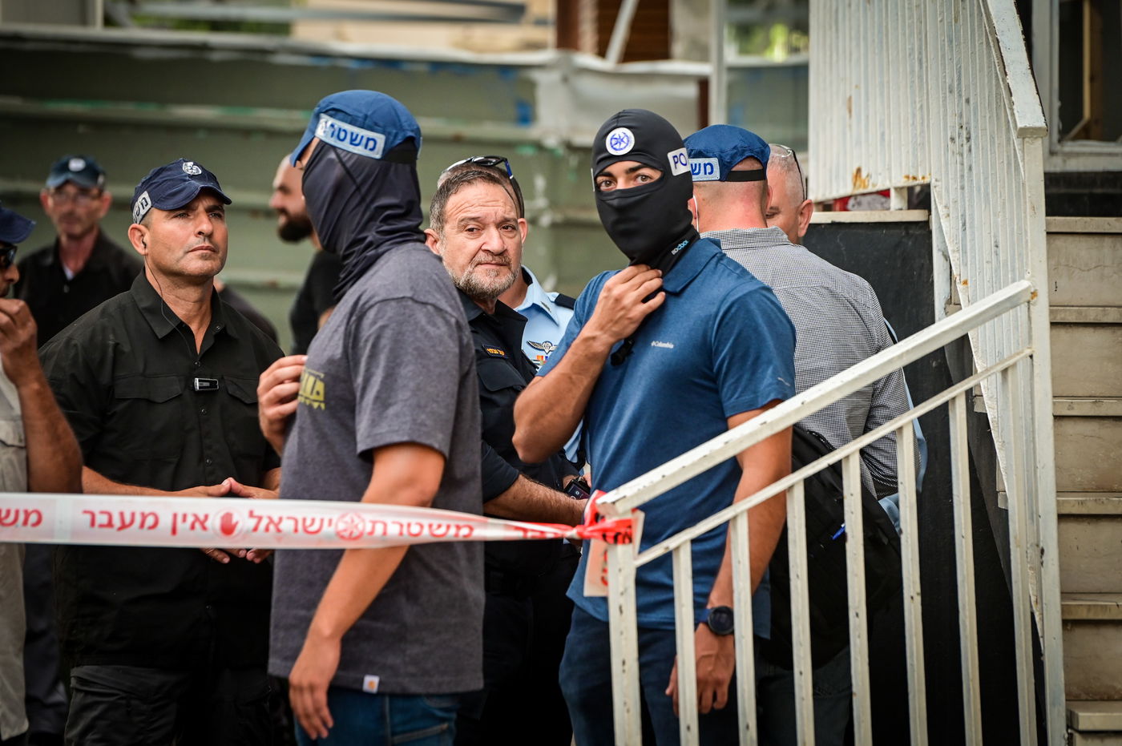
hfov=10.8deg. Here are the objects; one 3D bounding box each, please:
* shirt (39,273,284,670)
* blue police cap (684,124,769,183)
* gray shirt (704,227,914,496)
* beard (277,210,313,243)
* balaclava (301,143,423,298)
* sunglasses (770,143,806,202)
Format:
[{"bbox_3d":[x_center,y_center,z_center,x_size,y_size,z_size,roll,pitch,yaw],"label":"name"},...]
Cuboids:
[{"bbox_3d":[-0.756,0.187,11.250,0.520,0.750,0.330,-1,1,-24],"label":"shirt"},{"bbox_3d":[0.287,-0.390,10.600,0.175,0.130,0.260,-1,1,-22],"label":"blue police cap"},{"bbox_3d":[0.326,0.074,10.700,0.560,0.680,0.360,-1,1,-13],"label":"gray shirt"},{"bbox_3d":[-0.630,-0.358,14.300,0.110,0.095,0.140,-1,1,-12],"label":"beard"},{"bbox_3d":[-0.326,-0.249,9.600,0.230,0.265,0.190,0,2,42],"label":"balaclava"},{"bbox_3d":[0.372,-0.363,11.000,0.145,0.050,0.150,0,-44,25],"label":"sunglasses"}]

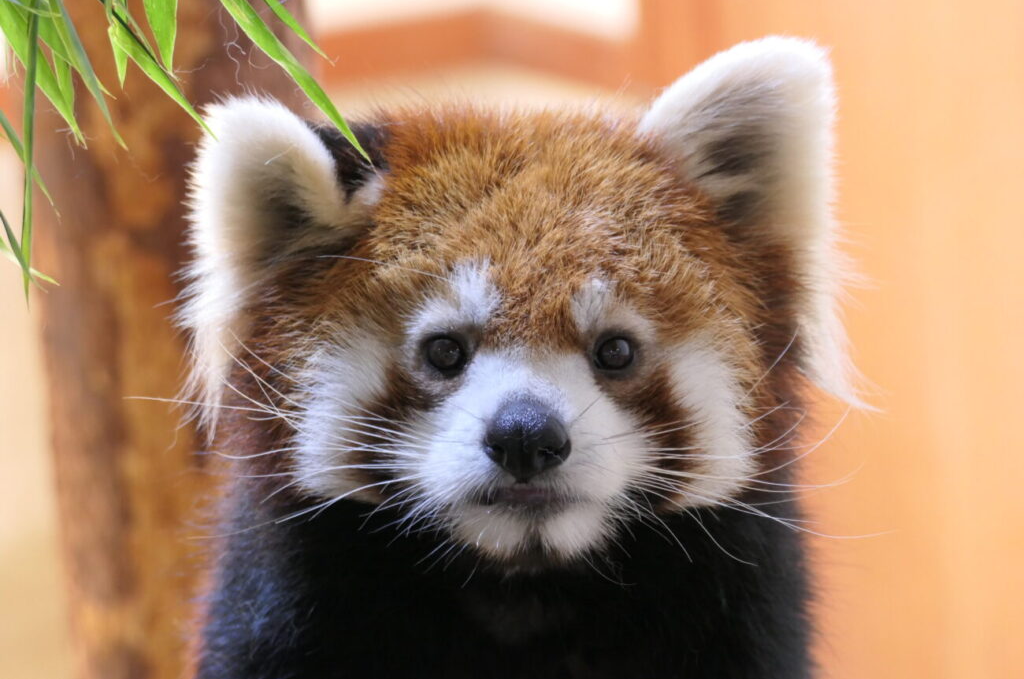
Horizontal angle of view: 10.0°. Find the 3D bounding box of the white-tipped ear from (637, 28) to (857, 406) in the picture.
[{"bbox_3d":[0.069,-0.035,1.720,0.064,0.107,0.050,0,0,-11],"label":"white-tipped ear"}]

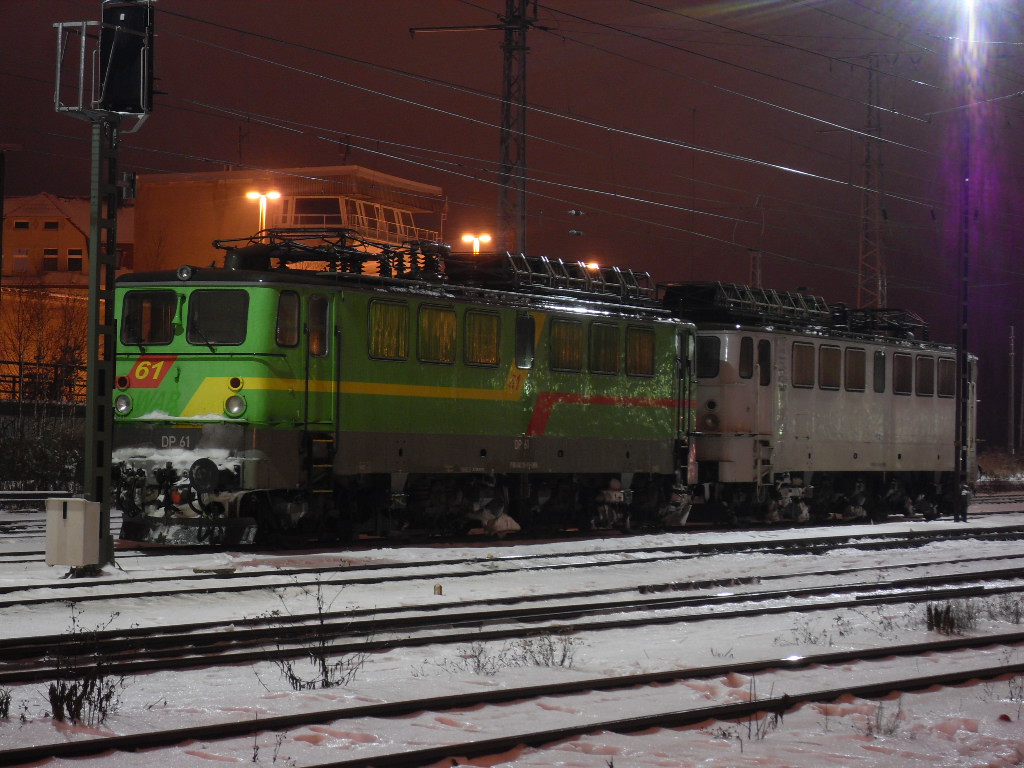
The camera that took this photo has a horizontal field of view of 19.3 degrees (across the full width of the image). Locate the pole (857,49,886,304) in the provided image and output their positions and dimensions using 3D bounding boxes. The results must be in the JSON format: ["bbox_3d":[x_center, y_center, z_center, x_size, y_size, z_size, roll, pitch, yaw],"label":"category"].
[{"bbox_3d":[14.257,-4.472,119.999,1.000,17.264,1.000,0,-1,26],"label":"pole"}]

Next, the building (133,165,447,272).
[{"bbox_3d":[-11.617,-3.154,157.645,12.328,15.128,12.230,1,-1,19],"label":"building"}]

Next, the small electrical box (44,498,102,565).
[{"bbox_3d":[-4.739,1.590,32.646,0.480,0.690,0.300,0,-1,26],"label":"small electrical box"}]

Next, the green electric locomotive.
[{"bbox_3d":[-1.134,0.116,45.558,2.950,4.420,16.260,0,-1,26],"label":"green electric locomotive"}]

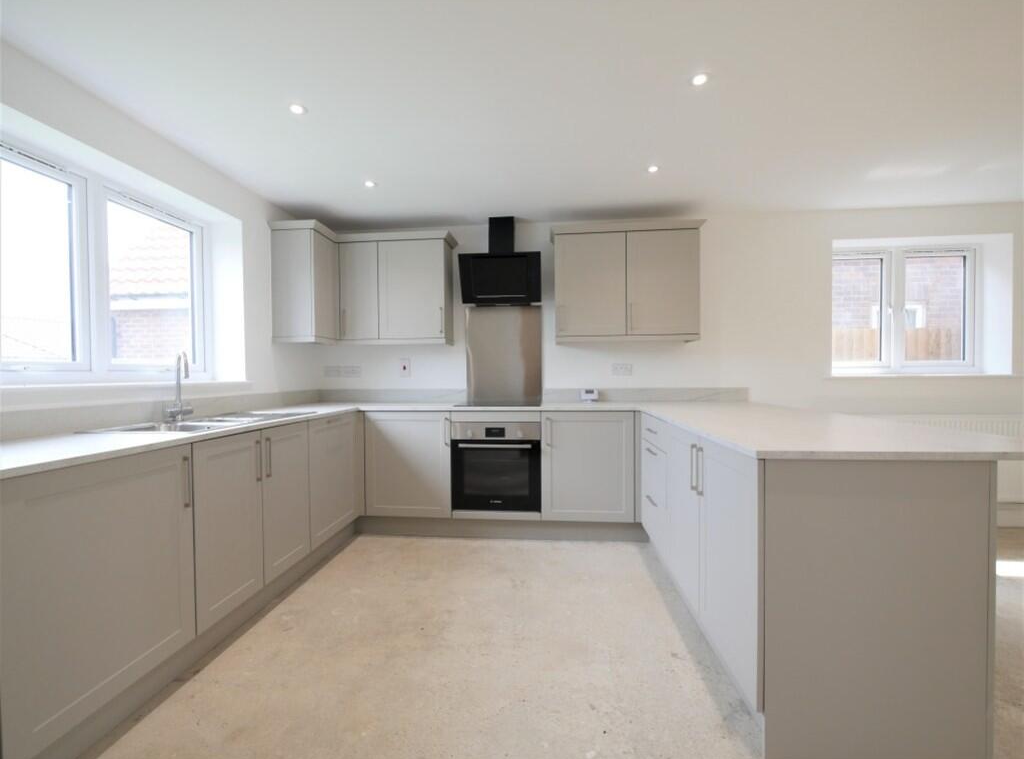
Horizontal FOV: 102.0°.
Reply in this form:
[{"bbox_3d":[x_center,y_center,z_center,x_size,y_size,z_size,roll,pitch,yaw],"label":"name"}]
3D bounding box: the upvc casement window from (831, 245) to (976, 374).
[{"bbox_3d":[3.025,-0.542,3.284,1.220,1.007,0.080,0,1,5],"label":"upvc casement window"}]

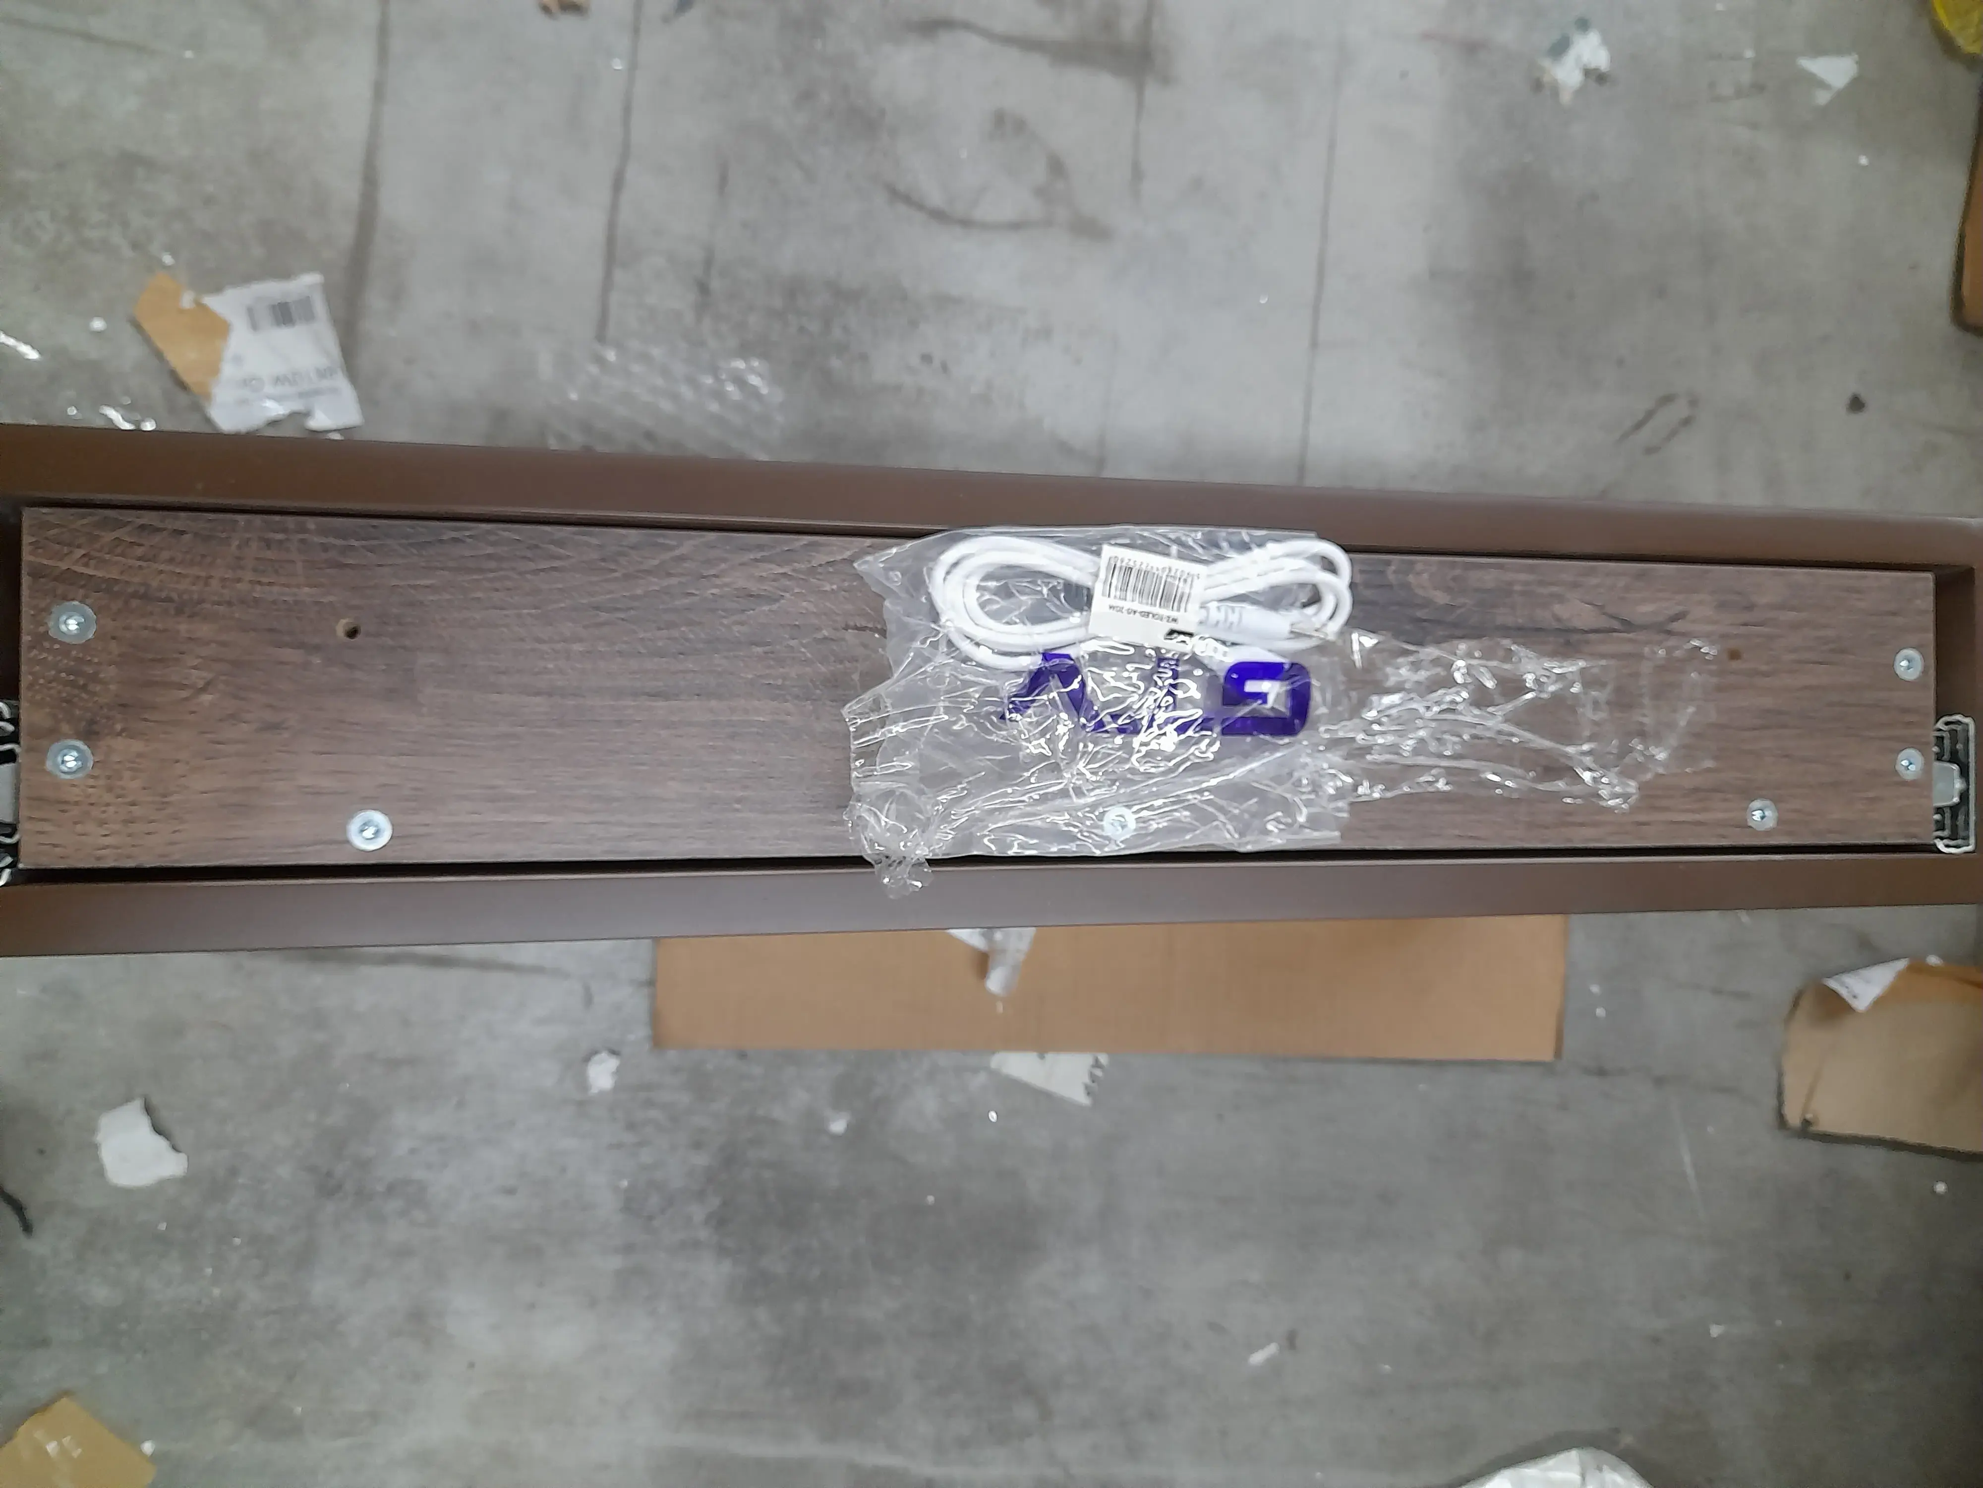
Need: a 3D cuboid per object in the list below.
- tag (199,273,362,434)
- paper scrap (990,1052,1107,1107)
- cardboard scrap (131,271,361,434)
[{"bbox_3d":[-0.340,-0.180,0.675,0.067,0.010,0.075,-15,93,-11],"label":"tag"},{"bbox_3d":[0.033,0.162,0.754,0.060,0.005,0.038,24,85,-11],"label":"paper scrap"},{"bbox_3d":[-0.348,-0.184,0.671,0.095,0.014,0.077,-6,91,-12],"label":"cardboard scrap"}]

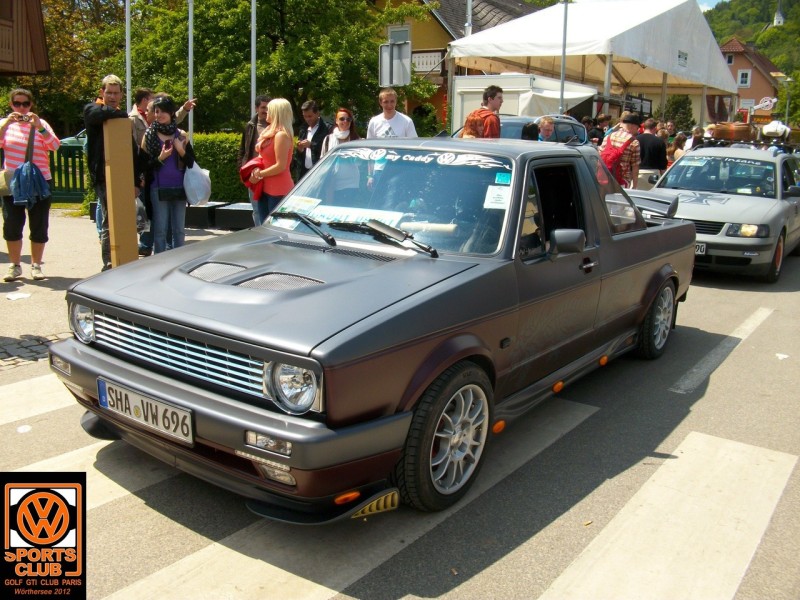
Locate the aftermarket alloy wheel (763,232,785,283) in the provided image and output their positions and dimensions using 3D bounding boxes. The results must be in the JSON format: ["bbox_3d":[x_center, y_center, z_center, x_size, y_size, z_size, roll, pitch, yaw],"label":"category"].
[{"bbox_3d":[3.785,-0.475,8.055,0.200,0.600,0.600,12,16,33],"label":"aftermarket alloy wheel"}]

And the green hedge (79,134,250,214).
[{"bbox_3d":[-3.043,-1.719,10.700,2.700,1.150,0.900,2,11,-2],"label":"green hedge"}]

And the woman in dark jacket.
[{"bbox_3d":[-2.080,-0.995,7.007,0.500,1.600,0.360,1,11,-7],"label":"woman in dark jacket"}]

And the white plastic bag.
[{"bbox_3d":[-1.848,-1.054,7.170,0.250,0.410,0.220,1,11,-6],"label":"white plastic bag"}]

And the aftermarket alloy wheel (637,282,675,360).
[{"bbox_3d":[1.644,0.103,5.158,0.200,0.580,0.580,12,16,33],"label":"aftermarket alloy wheel"}]

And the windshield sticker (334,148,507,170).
[{"bbox_3d":[0.084,-0.701,3.872,1.060,0.090,0.030,12,-29,33],"label":"windshield sticker"}]

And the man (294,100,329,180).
[{"bbox_3d":[-0.907,-1.213,8.163,0.480,1.660,0.380,10,14,33],"label":"man"}]

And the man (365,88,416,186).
[{"bbox_3d":[-0.123,-1.222,7.923,0.520,1.770,0.320,3,11,3],"label":"man"}]

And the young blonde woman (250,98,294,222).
[{"bbox_3d":[-1.204,-1.053,7.359,0.450,1.620,0.380,3,11,2],"label":"young blonde woman"}]

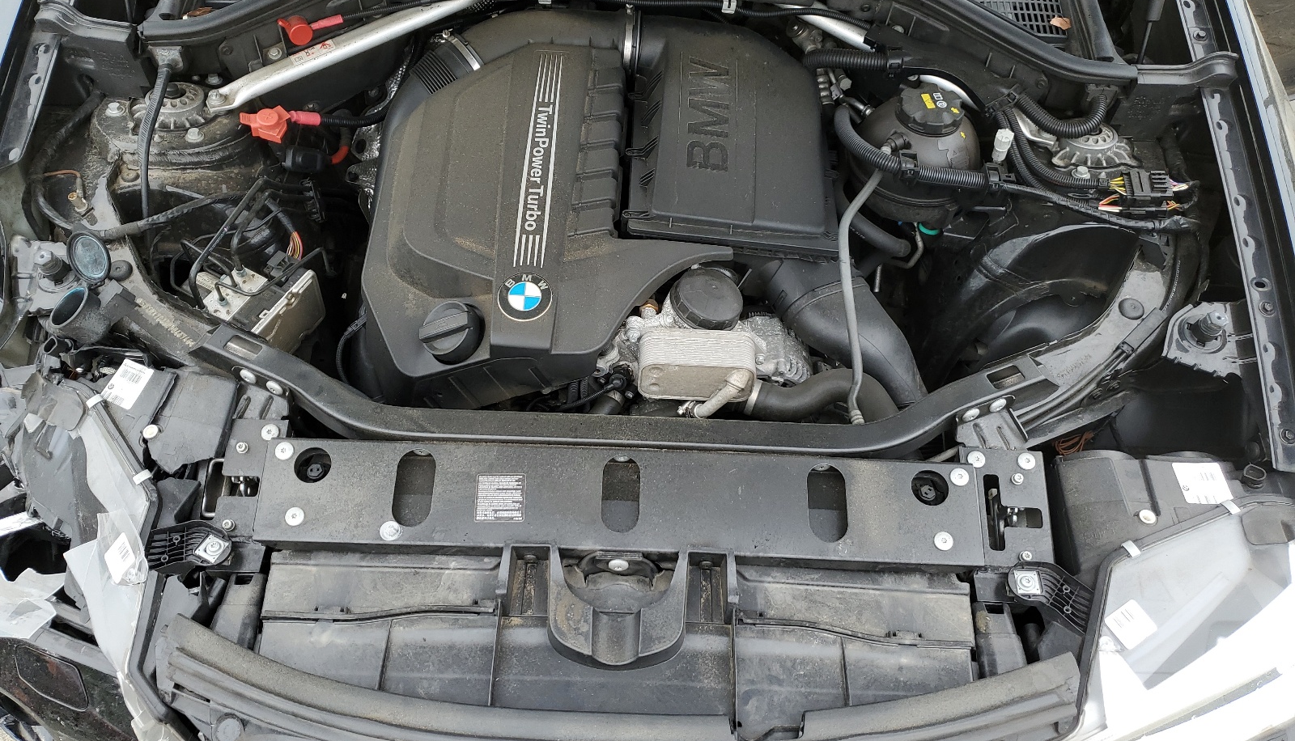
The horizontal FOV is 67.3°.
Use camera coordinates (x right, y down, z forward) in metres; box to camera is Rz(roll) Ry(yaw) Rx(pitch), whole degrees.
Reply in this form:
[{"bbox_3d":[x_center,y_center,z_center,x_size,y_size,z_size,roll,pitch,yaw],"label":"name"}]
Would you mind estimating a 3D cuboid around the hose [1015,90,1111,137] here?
[{"bbox_3d":[0.554,-0.340,1.300,0.122,0.045,0.065,0,53,-2],"label":"hose"}]

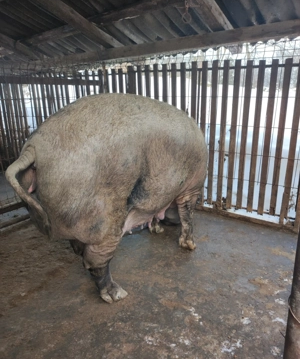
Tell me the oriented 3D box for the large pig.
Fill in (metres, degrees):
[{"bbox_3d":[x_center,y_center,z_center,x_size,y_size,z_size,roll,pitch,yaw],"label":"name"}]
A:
[{"bbox_3d":[-0.030,0.002,1.743,0.600,0.990,1.470,13,22,39],"label":"large pig"}]

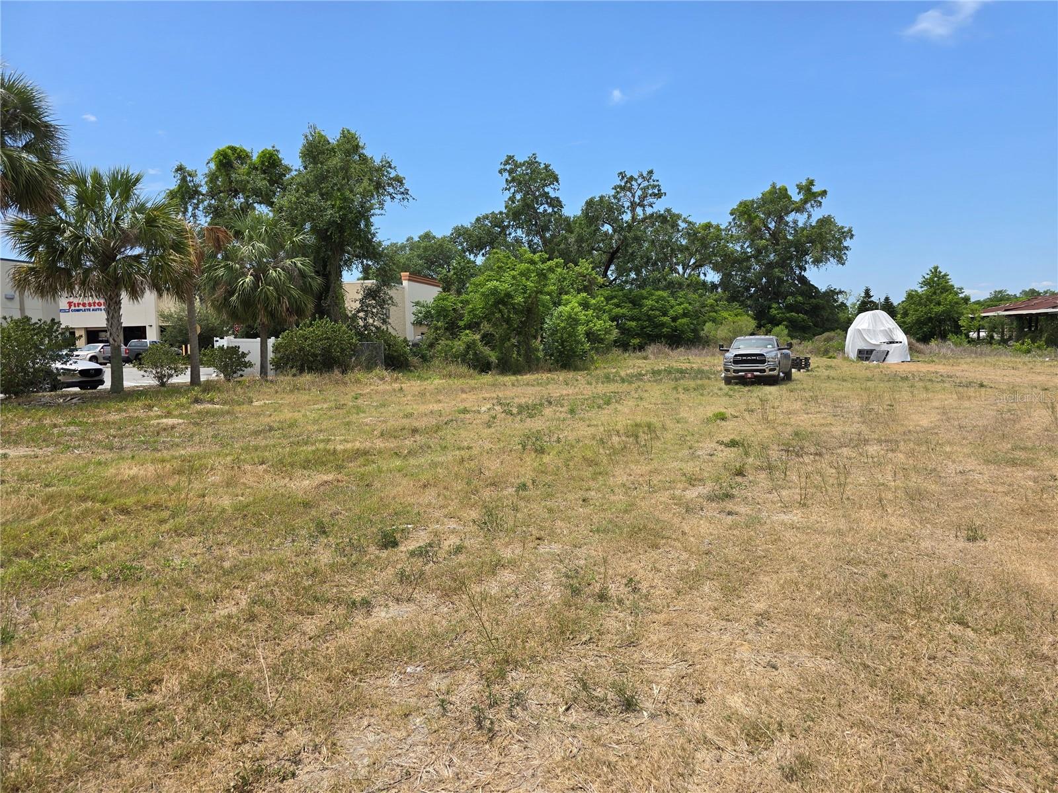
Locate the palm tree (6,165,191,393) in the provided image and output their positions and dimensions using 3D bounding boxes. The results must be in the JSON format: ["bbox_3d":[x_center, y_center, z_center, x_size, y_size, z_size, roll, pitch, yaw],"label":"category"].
[{"bbox_3d":[-13.751,-3.773,22.600,5.100,7.310,4.900,-3,5,-31],"label":"palm tree"}]

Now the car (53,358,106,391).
[{"bbox_3d":[-17.350,-0.950,24.950,4.600,1.480,1.820,1,4,14],"label":"car"}]

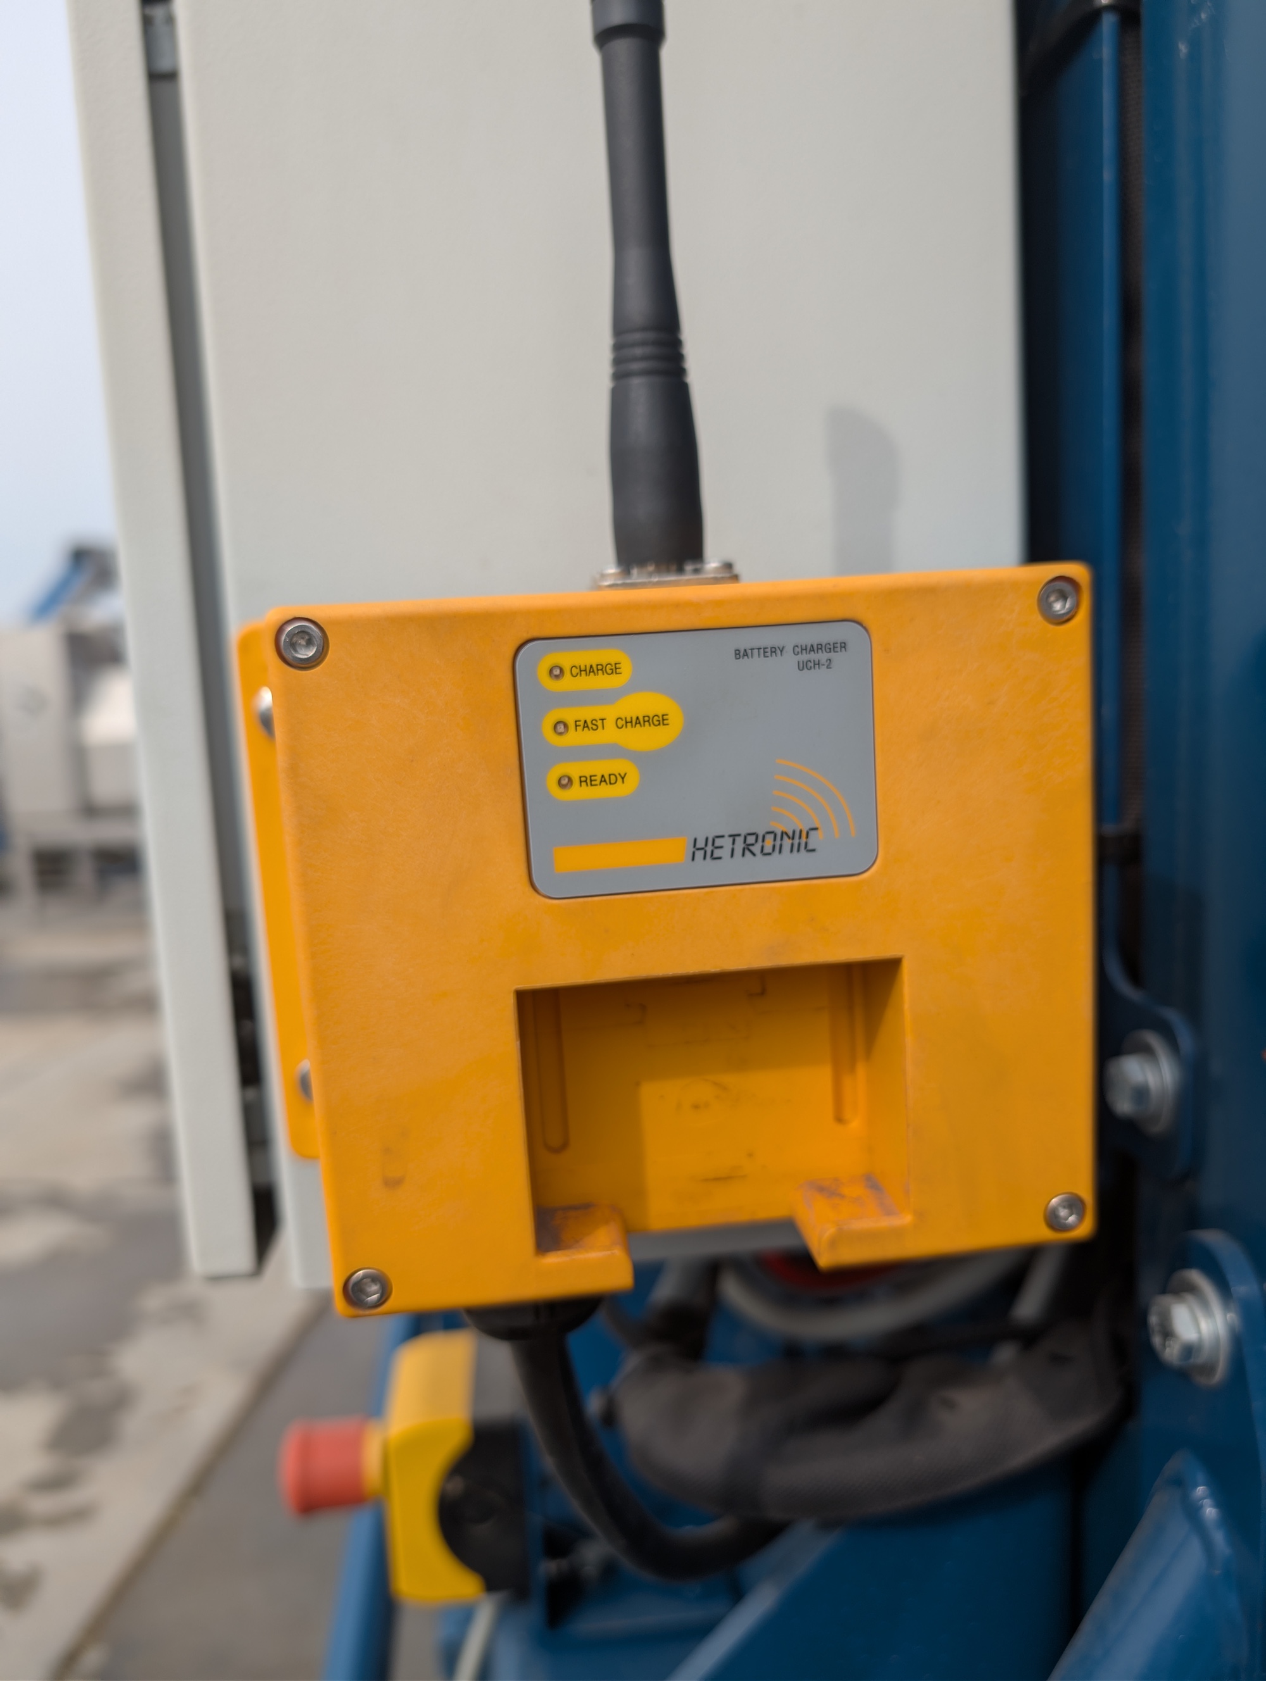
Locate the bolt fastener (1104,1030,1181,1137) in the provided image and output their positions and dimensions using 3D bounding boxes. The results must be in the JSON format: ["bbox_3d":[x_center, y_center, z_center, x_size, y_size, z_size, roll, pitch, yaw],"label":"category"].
[{"bbox_3d":[0.148,0.072,0.342,0.012,0.030,0.030,-4,8,-5],"label":"bolt fastener"}]

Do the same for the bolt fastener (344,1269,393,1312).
[{"bbox_3d":[-0.052,0.087,0.231,0.009,0.009,0.005,-4,8,-5],"label":"bolt fastener"}]

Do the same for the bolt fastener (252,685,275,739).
[{"bbox_3d":[-0.088,-0.032,0.288,0.013,0.013,0.005,-4,8,-5],"label":"bolt fastener"}]

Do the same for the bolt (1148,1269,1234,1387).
[{"bbox_3d":[0.153,0.135,0.322,0.012,0.030,0.030,-4,8,-5],"label":"bolt"}]

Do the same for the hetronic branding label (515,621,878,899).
[{"bbox_3d":[0.013,-0.015,0.222,0.067,0.049,0.001,-4,8,-5],"label":"hetronic branding label"}]

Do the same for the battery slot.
[{"bbox_3d":[0.016,0.051,0.242,0.076,0.055,0.022,-4,8,-5],"label":"battery slot"}]

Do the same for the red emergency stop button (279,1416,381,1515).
[{"bbox_3d":[-0.126,0.260,0.485,0.040,0.040,0.040,-4,8,-5],"label":"red emergency stop button"}]

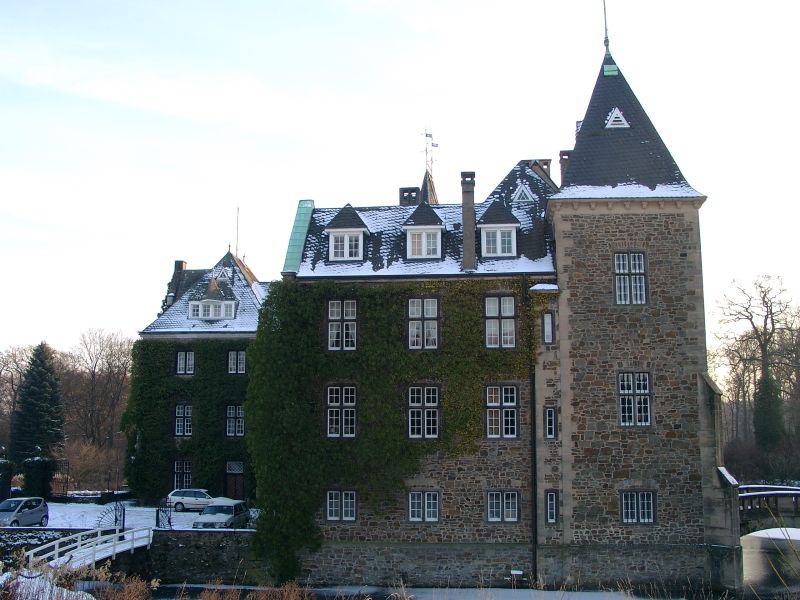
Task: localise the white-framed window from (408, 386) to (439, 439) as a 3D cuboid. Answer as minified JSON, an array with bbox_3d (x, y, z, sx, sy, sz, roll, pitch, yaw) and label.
[{"bbox_3d":[1.146,5.461,38.147,1.448,2.501,0.200,-1,-6,5],"label":"white-framed window"}]

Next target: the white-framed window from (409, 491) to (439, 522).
[{"bbox_3d":[1.133,9.712,36.906,1.391,1.370,0.150,-1,-8,6],"label":"white-framed window"}]

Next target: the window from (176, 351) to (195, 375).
[{"bbox_3d":[-14.728,4.325,54.117,1.239,1.497,0.150,-1,-9,6],"label":"window"}]

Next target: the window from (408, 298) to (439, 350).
[{"bbox_3d":[1.159,1.203,38.589,1.465,2.559,0.200,-1,-6,5],"label":"window"}]

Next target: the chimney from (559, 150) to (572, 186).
[{"bbox_3d":[10.037,-7.699,47.319,0.786,2.700,0.900,-1,-8,5],"label":"chimney"}]

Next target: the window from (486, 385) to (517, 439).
[{"bbox_3d":[4.902,5.382,37.842,1.434,2.552,0.200,-1,-6,5],"label":"window"}]

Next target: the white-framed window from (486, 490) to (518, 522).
[{"bbox_3d":[4.780,9.617,36.518,1.399,1.370,0.150,-1,-8,6],"label":"white-framed window"}]

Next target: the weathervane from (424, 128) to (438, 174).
[{"bbox_3d":[1.934,-9.094,47.858,0.822,2.843,0.300,-1,-6,5],"label":"weathervane"}]

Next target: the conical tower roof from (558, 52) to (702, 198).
[{"bbox_3d":[11.003,-8.777,41.209,7.304,8.980,7.304,-1,-8,5],"label":"conical tower roof"}]

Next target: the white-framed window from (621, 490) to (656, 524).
[{"bbox_3d":[11.191,9.741,36.888,1.581,1.516,0.200,-1,-6,3],"label":"white-framed window"}]

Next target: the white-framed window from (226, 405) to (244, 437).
[{"bbox_3d":[-11.044,8.163,53.024,1.202,2.065,0.150,-1,-8,5],"label":"white-framed window"}]

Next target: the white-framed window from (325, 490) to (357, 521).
[{"bbox_3d":[-2.778,9.827,37.448,1.372,1.372,0.150,-1,-9,6],"label":"white-framed window"}]

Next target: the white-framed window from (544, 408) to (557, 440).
[{"bbox_3d":[7.115,5.821,36.976,0.332,1.363,0.150,-1,-9,6],"label":"white-framed window"}]

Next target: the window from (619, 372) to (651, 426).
[{"bbox_3d":[11.007,4.648,36.710,1.423,2.467,0.150,-1,-9,6],"label":"window"}]

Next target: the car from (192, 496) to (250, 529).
[{"bbox_3d":[-8.770,10.874,39.091,1.710,1.430,4.450,-1,-9,4],"label":"car"}]

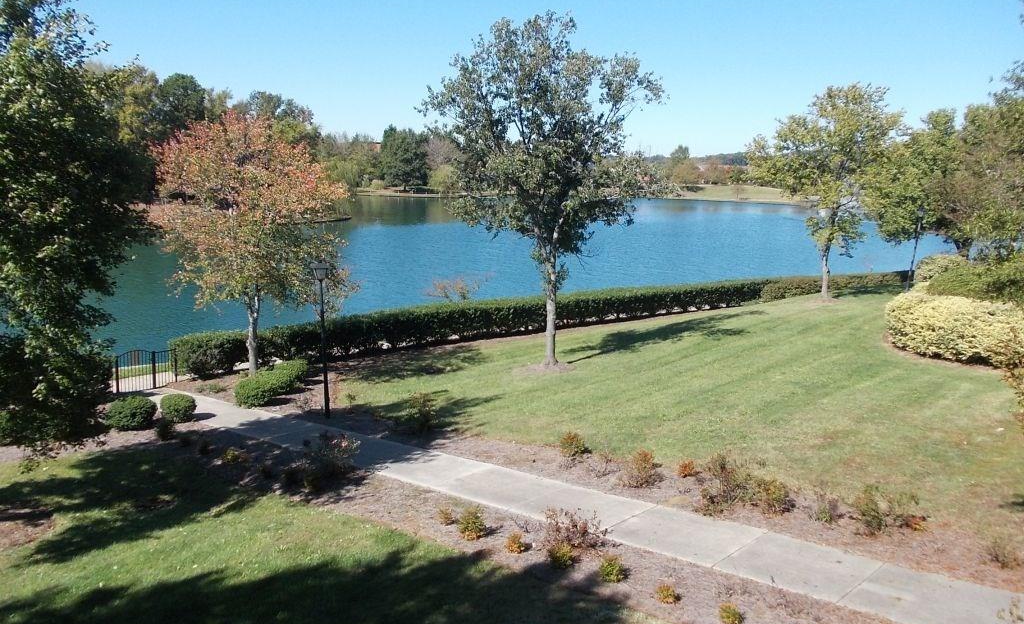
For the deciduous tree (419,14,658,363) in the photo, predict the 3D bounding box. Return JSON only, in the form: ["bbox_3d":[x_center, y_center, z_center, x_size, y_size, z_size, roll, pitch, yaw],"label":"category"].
[{"bbox_3d":[0.831,-3.166,22.556,6.500,9.500,6.300,0,10,0],"label":"deciduous tree"}]

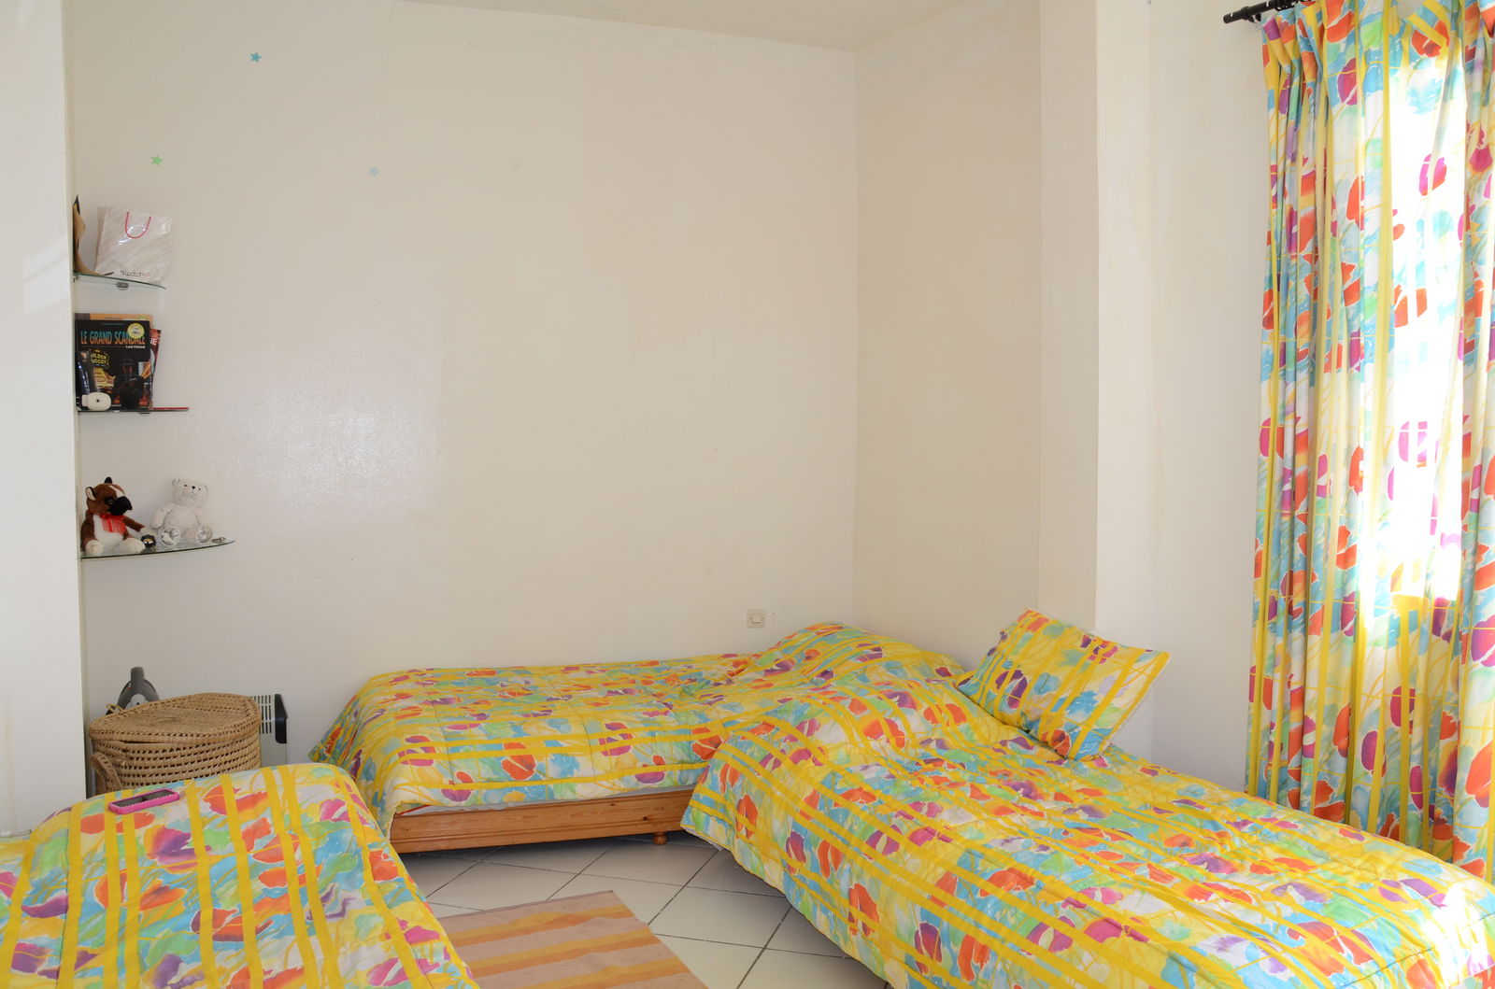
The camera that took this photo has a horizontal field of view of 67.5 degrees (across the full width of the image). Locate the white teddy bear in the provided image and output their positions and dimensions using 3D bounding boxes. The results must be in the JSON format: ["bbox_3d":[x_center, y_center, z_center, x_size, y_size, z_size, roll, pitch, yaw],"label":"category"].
[{"bbox_3d":[-1.951,0.063,3.870,0.185,0.225,0.150,-2,3,-33],"label":"white teddy bear"}]

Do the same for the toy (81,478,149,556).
[{"bbox_3d":[-2.116,0.072,3.740,0.170,0.250,0.180,2,3,44],"label":"toy"}]

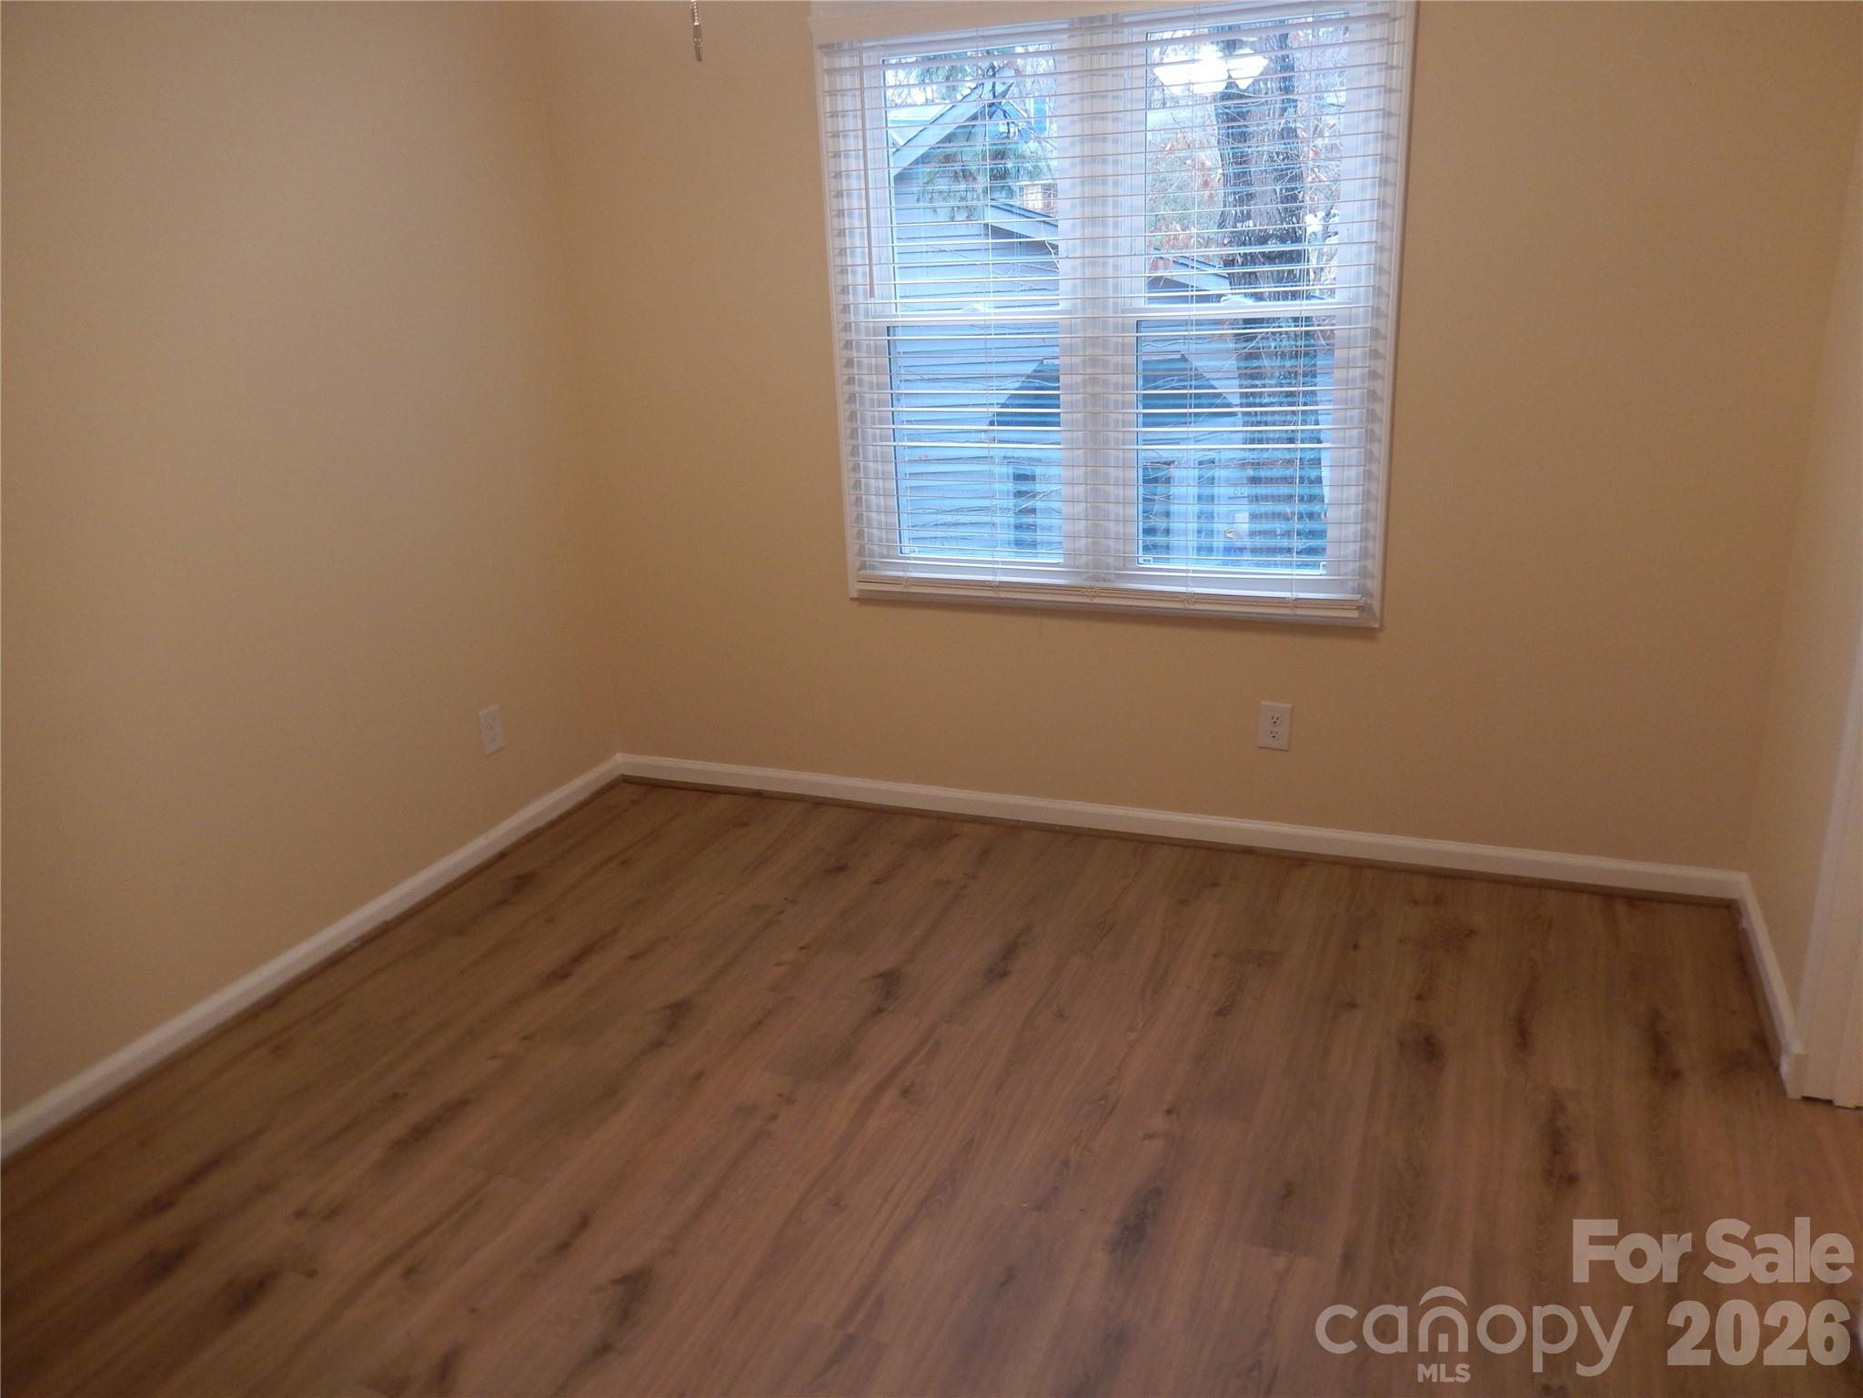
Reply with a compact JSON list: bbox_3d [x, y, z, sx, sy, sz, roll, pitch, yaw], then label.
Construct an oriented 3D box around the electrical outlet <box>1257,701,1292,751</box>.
[{"bbox_3d":[0.851,0.069,3.338,0.076,0.121,0.008,5,19,21],"label":"electrical outlet"}]

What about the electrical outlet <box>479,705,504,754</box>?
[{"bbox_3d":[-1.166,0.082,3.577,0.008,0.121,0.076,5,19,21],"label":"electrical outlet"}]

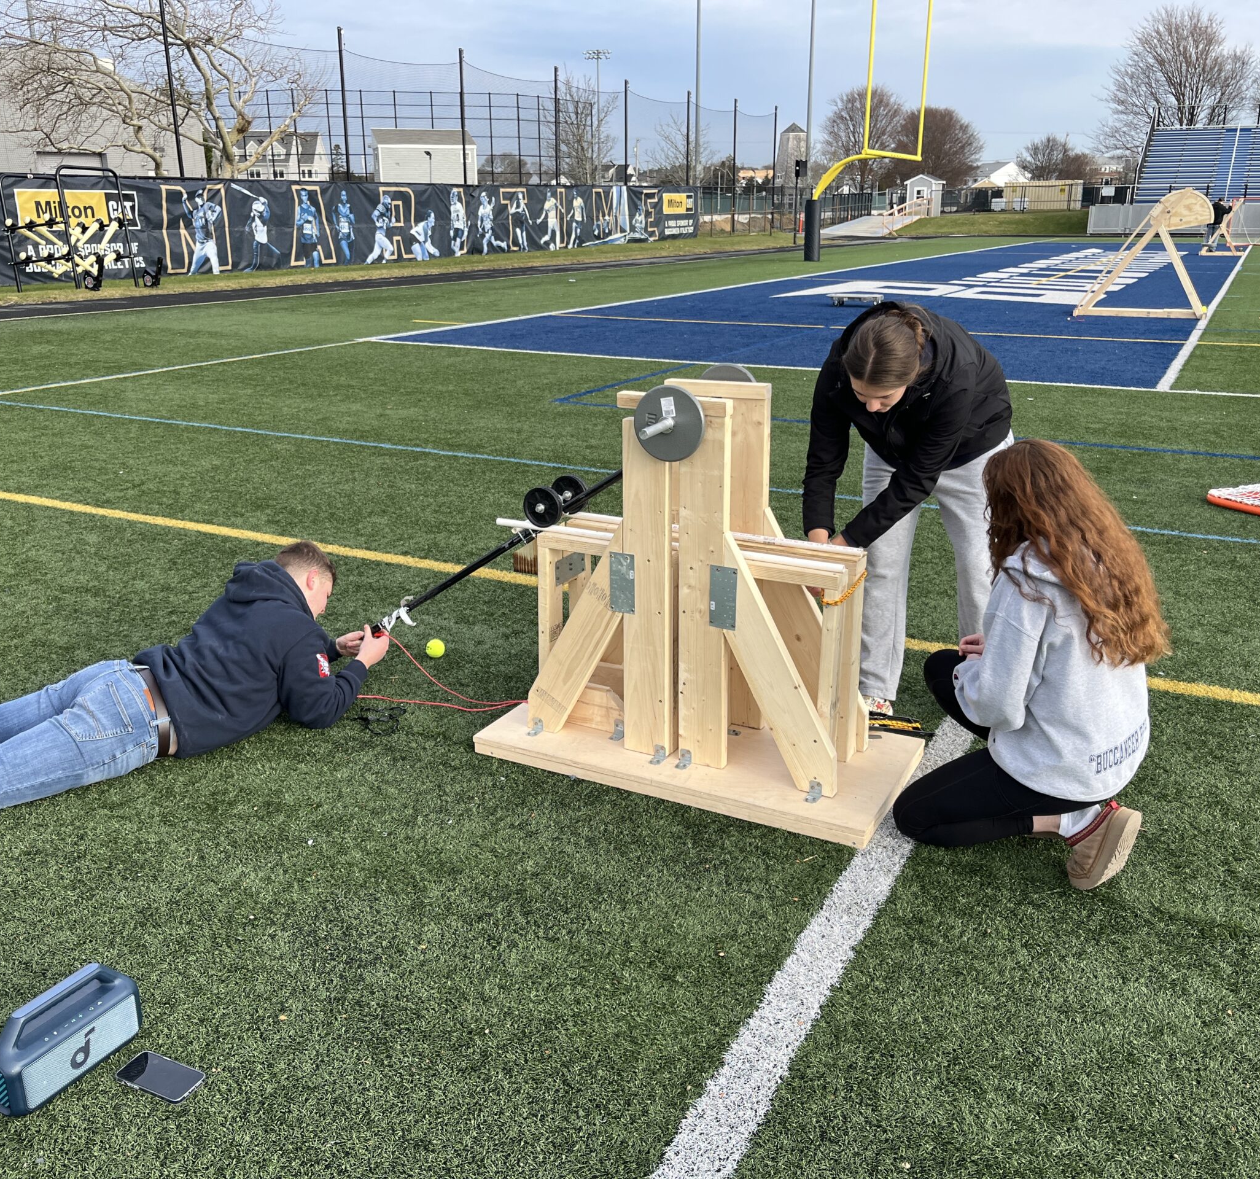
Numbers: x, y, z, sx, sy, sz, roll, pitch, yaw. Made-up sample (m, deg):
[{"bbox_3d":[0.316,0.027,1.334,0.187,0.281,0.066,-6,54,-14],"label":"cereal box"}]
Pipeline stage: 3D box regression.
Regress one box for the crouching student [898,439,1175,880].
[{"bbox_3d":[0.995,0.159,2.895,0.520,1.060,0.680,-14,23,-38],"label":"crouching student"}]

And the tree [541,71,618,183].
[{"bbox_3d":[-2.983,-26.094,70.322,4.580,8.850,4.580,-1,18,-2],"label":"tree"}]

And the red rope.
[{"bbox_3d":[-0.625,0.300,3.850,0.640,0.200,0.220,9,20,26],"label":"red rope"}]

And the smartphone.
[{"bbox_3d":[-0.885,0.915,2.228,0.150,0.010,0.073,9,20,26],"label":"smartphone"}]

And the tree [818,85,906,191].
[{"bbox_3d":[17.493,-32.979,89.609,6.570,9.930,6.570,3,18,10],"label":"tree"}]

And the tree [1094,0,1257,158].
[{"bbox_3d":[41.108,-35.948,89.922,10.740,15.860,10.740,8,19,22],"label":"tree"}]

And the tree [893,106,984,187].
[{"bbox_3d":[23.098,-31.834,88.719,6.600,8.320,6.600,4,18,13],"label":"tree"}]

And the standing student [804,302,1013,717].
[{"bbox_3d":[0.860,-0.193,3.578,0.800,1.310,0.500,-10,21,-29],"label":"standing student"}]

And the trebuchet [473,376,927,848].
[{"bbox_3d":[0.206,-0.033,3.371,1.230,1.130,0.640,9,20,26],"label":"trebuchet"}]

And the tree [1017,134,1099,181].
[{"bbox_3d":[40.298,-38.953,111.763,7.440,7.920,7.440,6,19,18],"label":"tree"}]

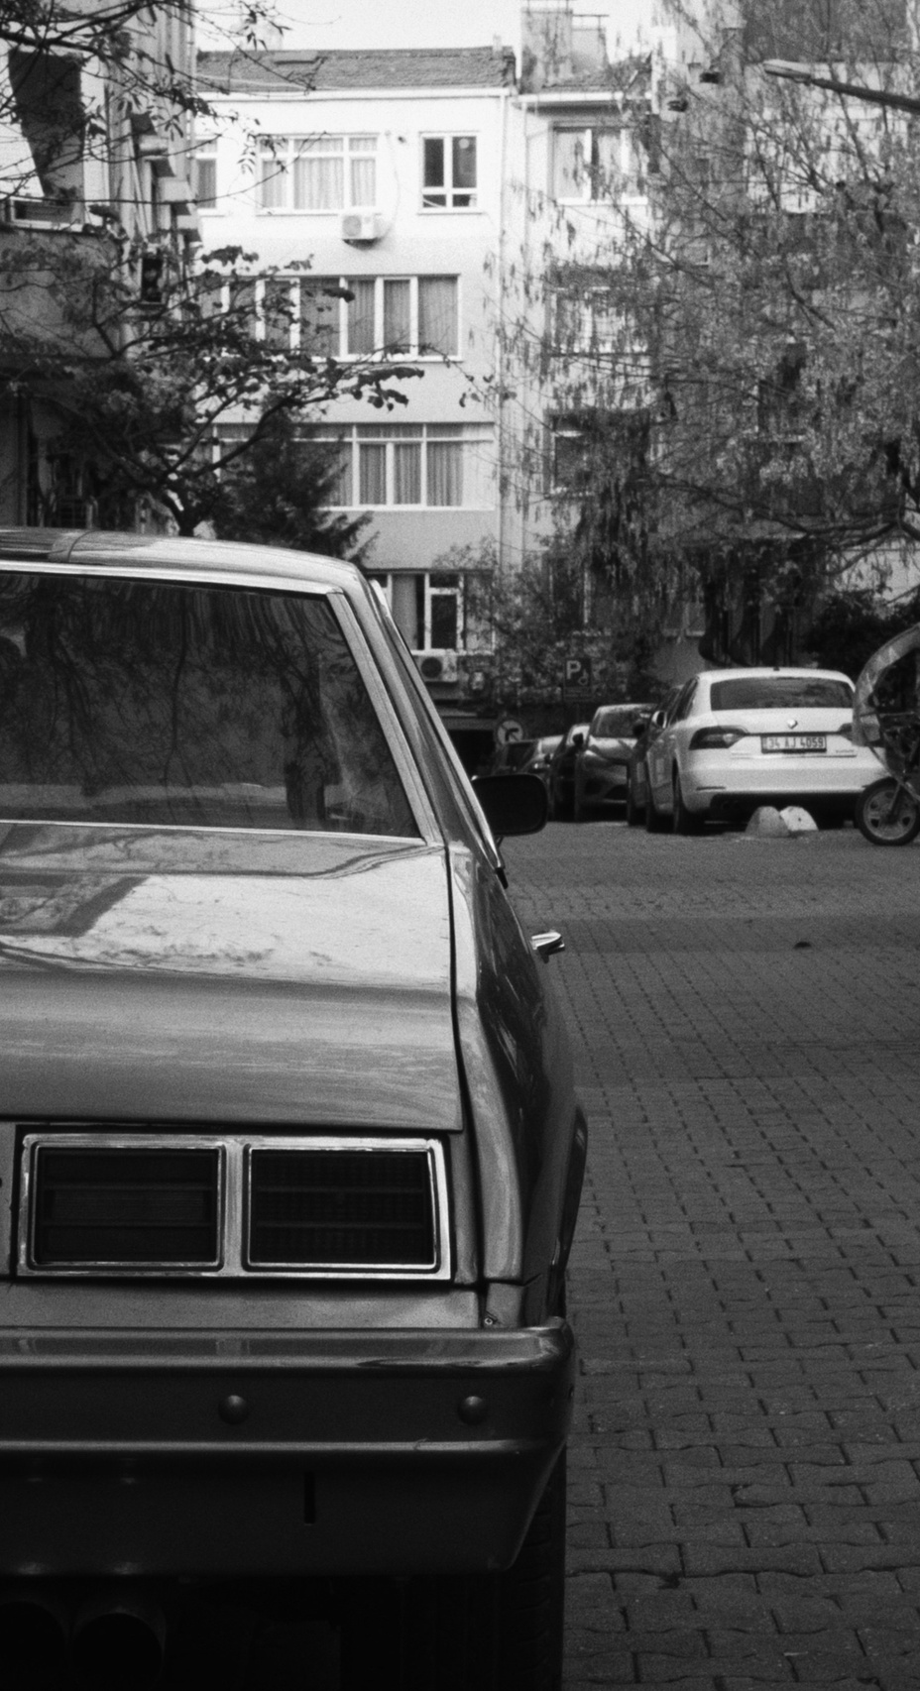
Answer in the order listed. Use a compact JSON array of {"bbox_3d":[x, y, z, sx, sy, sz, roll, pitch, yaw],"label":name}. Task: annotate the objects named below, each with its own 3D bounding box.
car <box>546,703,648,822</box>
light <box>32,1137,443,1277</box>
[{"bbox_3d":[2.200,-1.100,47.600,1.800,1.470,4.350,0,2,-3],"label":"car"},{"bbox_3d":[-0.201,0.325,3.355,0.375,0.130,0.060,1,-12,-2],"label":"light"}]

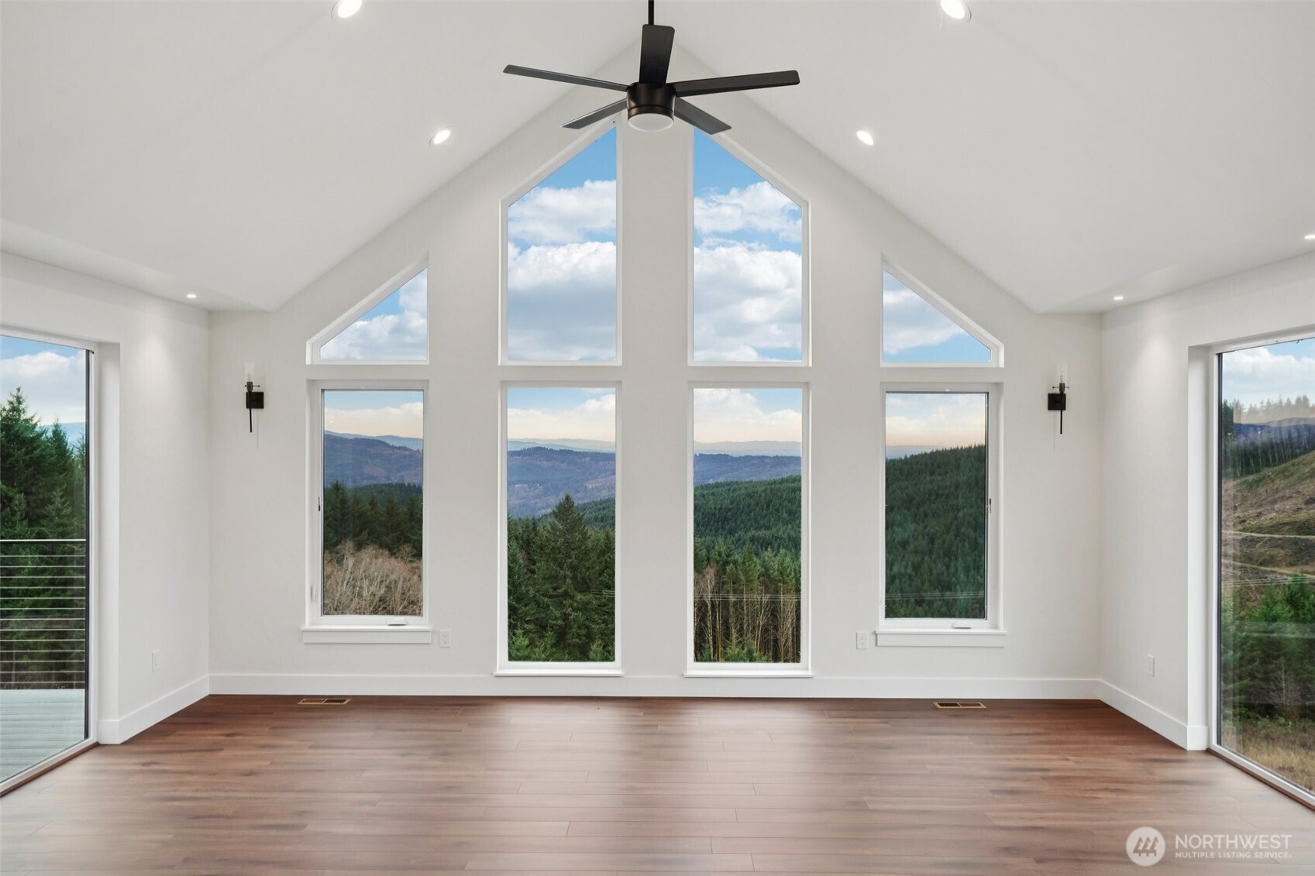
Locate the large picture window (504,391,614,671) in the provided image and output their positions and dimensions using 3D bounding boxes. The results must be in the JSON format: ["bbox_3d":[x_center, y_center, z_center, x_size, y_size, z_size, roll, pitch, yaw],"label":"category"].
[{"bbox_3d":[-0.687,0.632,6.775,0.825,2.020,0.100,0,0,0],"label":"large picture window"}]

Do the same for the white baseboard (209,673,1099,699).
[{"bbox_3d":[-0.020,1.585,6.040,5.668,0.128,0.020,0,0,0],"label":"white baseboard"}]

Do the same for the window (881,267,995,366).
[{"bbox_3d":[1.808,-0.792,6.100,0.746,0.660,0.100,0,0,0],"label":"window"}]

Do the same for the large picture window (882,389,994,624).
[{"bbox_3d":[2.008,0.490,6.756,0.815,1.704,0.100,0,0,0],"label":"large picture window"}]

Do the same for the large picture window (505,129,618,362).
[{"bbox_3d":[-0.683,-1.393,6.775,0.832,1.730,0.100,0,0,0],"label":"large picture window"}]

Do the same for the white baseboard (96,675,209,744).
[{"bbox_3d":[-3.210,1.735,6.132,0.130,0.140,1.100,0,0,0],"label":"white baseboard"}]

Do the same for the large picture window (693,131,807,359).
[{"bbox_3d":[0.649,-1.369,6.766,0.831,1.699,0.100,0,0,0],"label":"large picture window"}]

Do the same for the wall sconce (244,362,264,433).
[{"bbox_3d":[-2.807,-0.282,6.620,0.125,0.485,0.120,0,0,0],"label":"wall sconce"}]

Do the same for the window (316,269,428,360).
[{"bbox_3d":[-1.848,-0.800,6.100,0.746,0.644,0.100,0,0,0],"label":"window"}]

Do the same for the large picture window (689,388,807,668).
[{"bbox_3d":[0.577,0.571,6.100,0.739,1.815,0.100,0,0,0],"label":"large picture window"}]

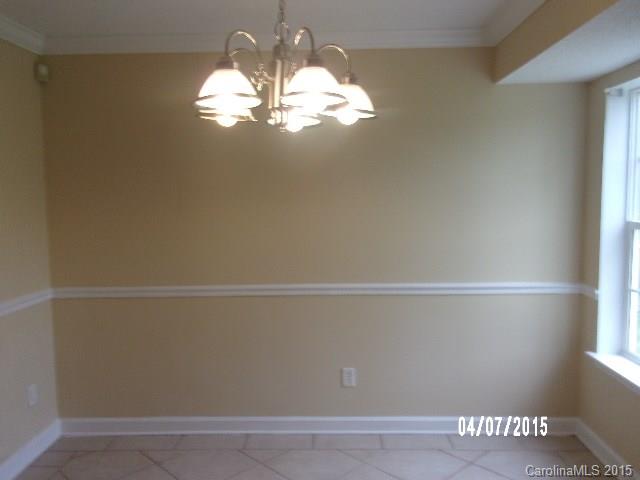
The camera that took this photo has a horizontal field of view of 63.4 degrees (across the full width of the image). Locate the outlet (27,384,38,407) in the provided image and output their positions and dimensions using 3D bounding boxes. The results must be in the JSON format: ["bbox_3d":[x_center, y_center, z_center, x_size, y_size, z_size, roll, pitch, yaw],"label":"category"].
[{"bbox_3d":[-1.670,0.904,3.021,0.008,0.115,0.072,-1,4,1],"label":"outlet"}]

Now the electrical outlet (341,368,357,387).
[{"bbox_3d":[0.182,0.860,3.241,0.073,0.115,0.008,-1,4,1],"label":"electrical outlet"}]

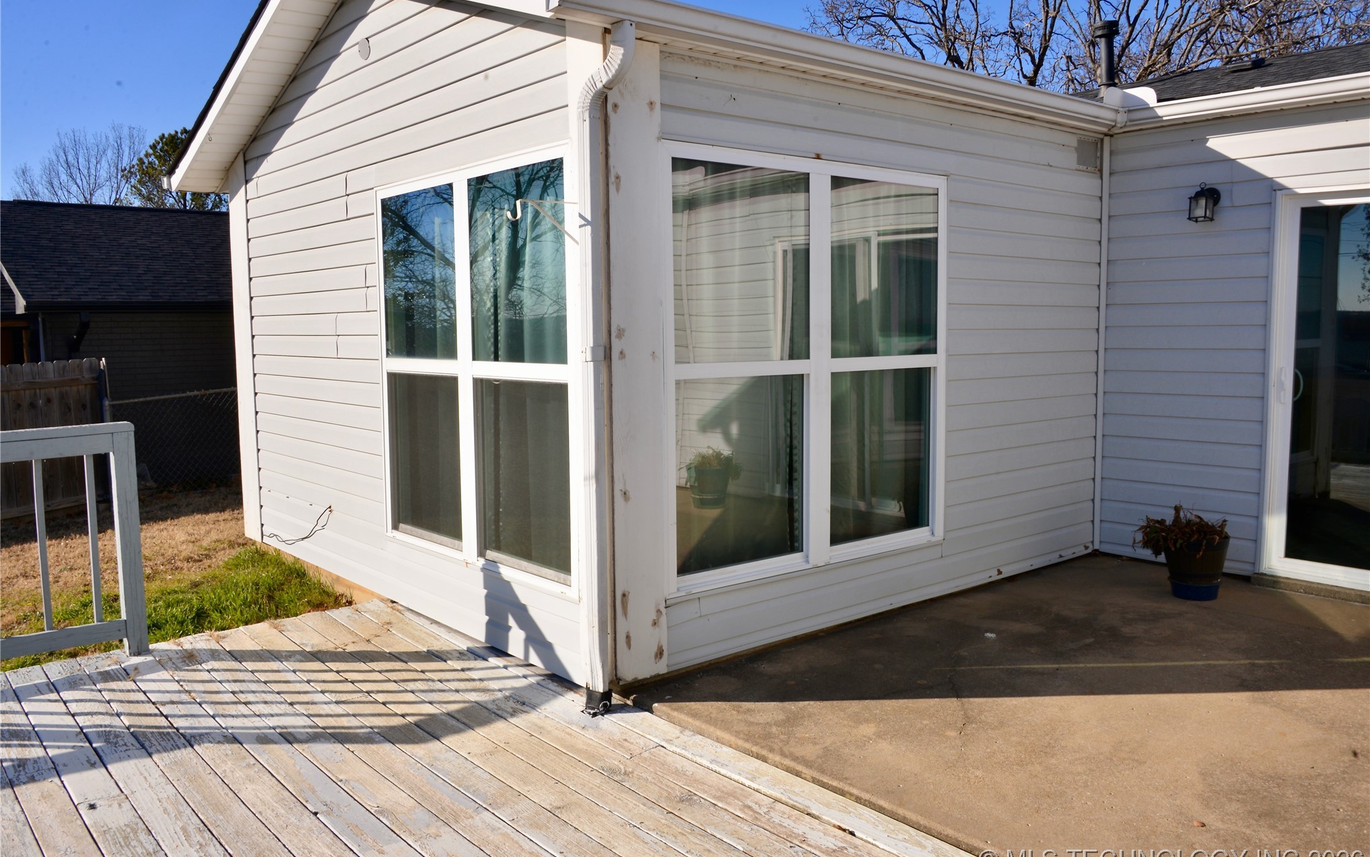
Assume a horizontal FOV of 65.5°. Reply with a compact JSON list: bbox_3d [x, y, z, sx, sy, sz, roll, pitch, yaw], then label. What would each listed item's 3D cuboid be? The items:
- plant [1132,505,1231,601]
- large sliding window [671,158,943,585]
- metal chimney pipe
[{"bbox_3d":[2.543,0.618,5.451,0.450,0.470,0.400,2,6,26],"label":"plant"},{"bbox_3d":[0.597,-0.277,4.715,1.790,1.770,0.100,-5,7,-41],"label":"large sliding window"},{"bbox_3d":[3.327,-2.928,8.424,0.190,0.570,0.190,2,6,21],"label":"metal chimney pipe"}]

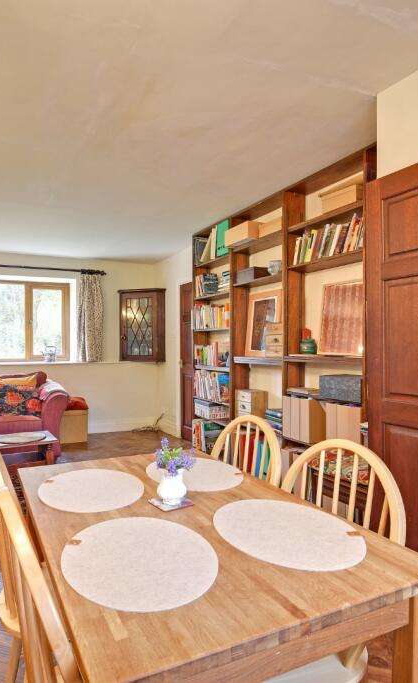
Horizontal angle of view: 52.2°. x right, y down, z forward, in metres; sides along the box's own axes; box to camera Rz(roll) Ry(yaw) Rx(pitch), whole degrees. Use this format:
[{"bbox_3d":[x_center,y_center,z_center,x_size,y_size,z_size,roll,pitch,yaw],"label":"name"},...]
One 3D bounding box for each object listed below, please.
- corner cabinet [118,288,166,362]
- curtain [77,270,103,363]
[{"bbox_3d":[-0.878,-0.213,5.873,0.670,0.970,0.370,0,0,15],"label":"corner cabinet"},{"bbox_3d":[-1.555,-0.316,5.618,0.327,1.185,0.120,0,0,-24],"label":"curtain"}]

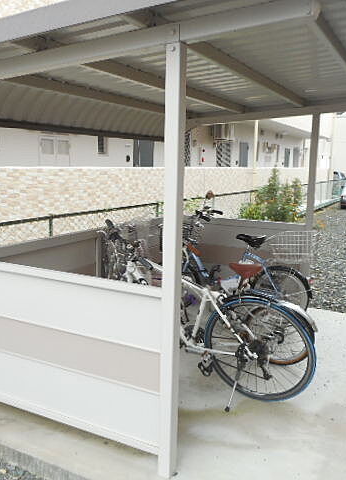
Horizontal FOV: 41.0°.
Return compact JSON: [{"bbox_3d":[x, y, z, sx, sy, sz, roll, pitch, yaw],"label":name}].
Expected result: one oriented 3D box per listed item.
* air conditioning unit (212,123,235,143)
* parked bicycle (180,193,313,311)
[{"bbox_3d":[1.404,-2.985,12.600,0.320,0.550,0.780,6,10,27],"label":"air conditioning unit"},{"bbox_3d":[0.550,0.167,4.362,1.520,1.140,0.560,6,10,27],"label":"parked bicycle"}]

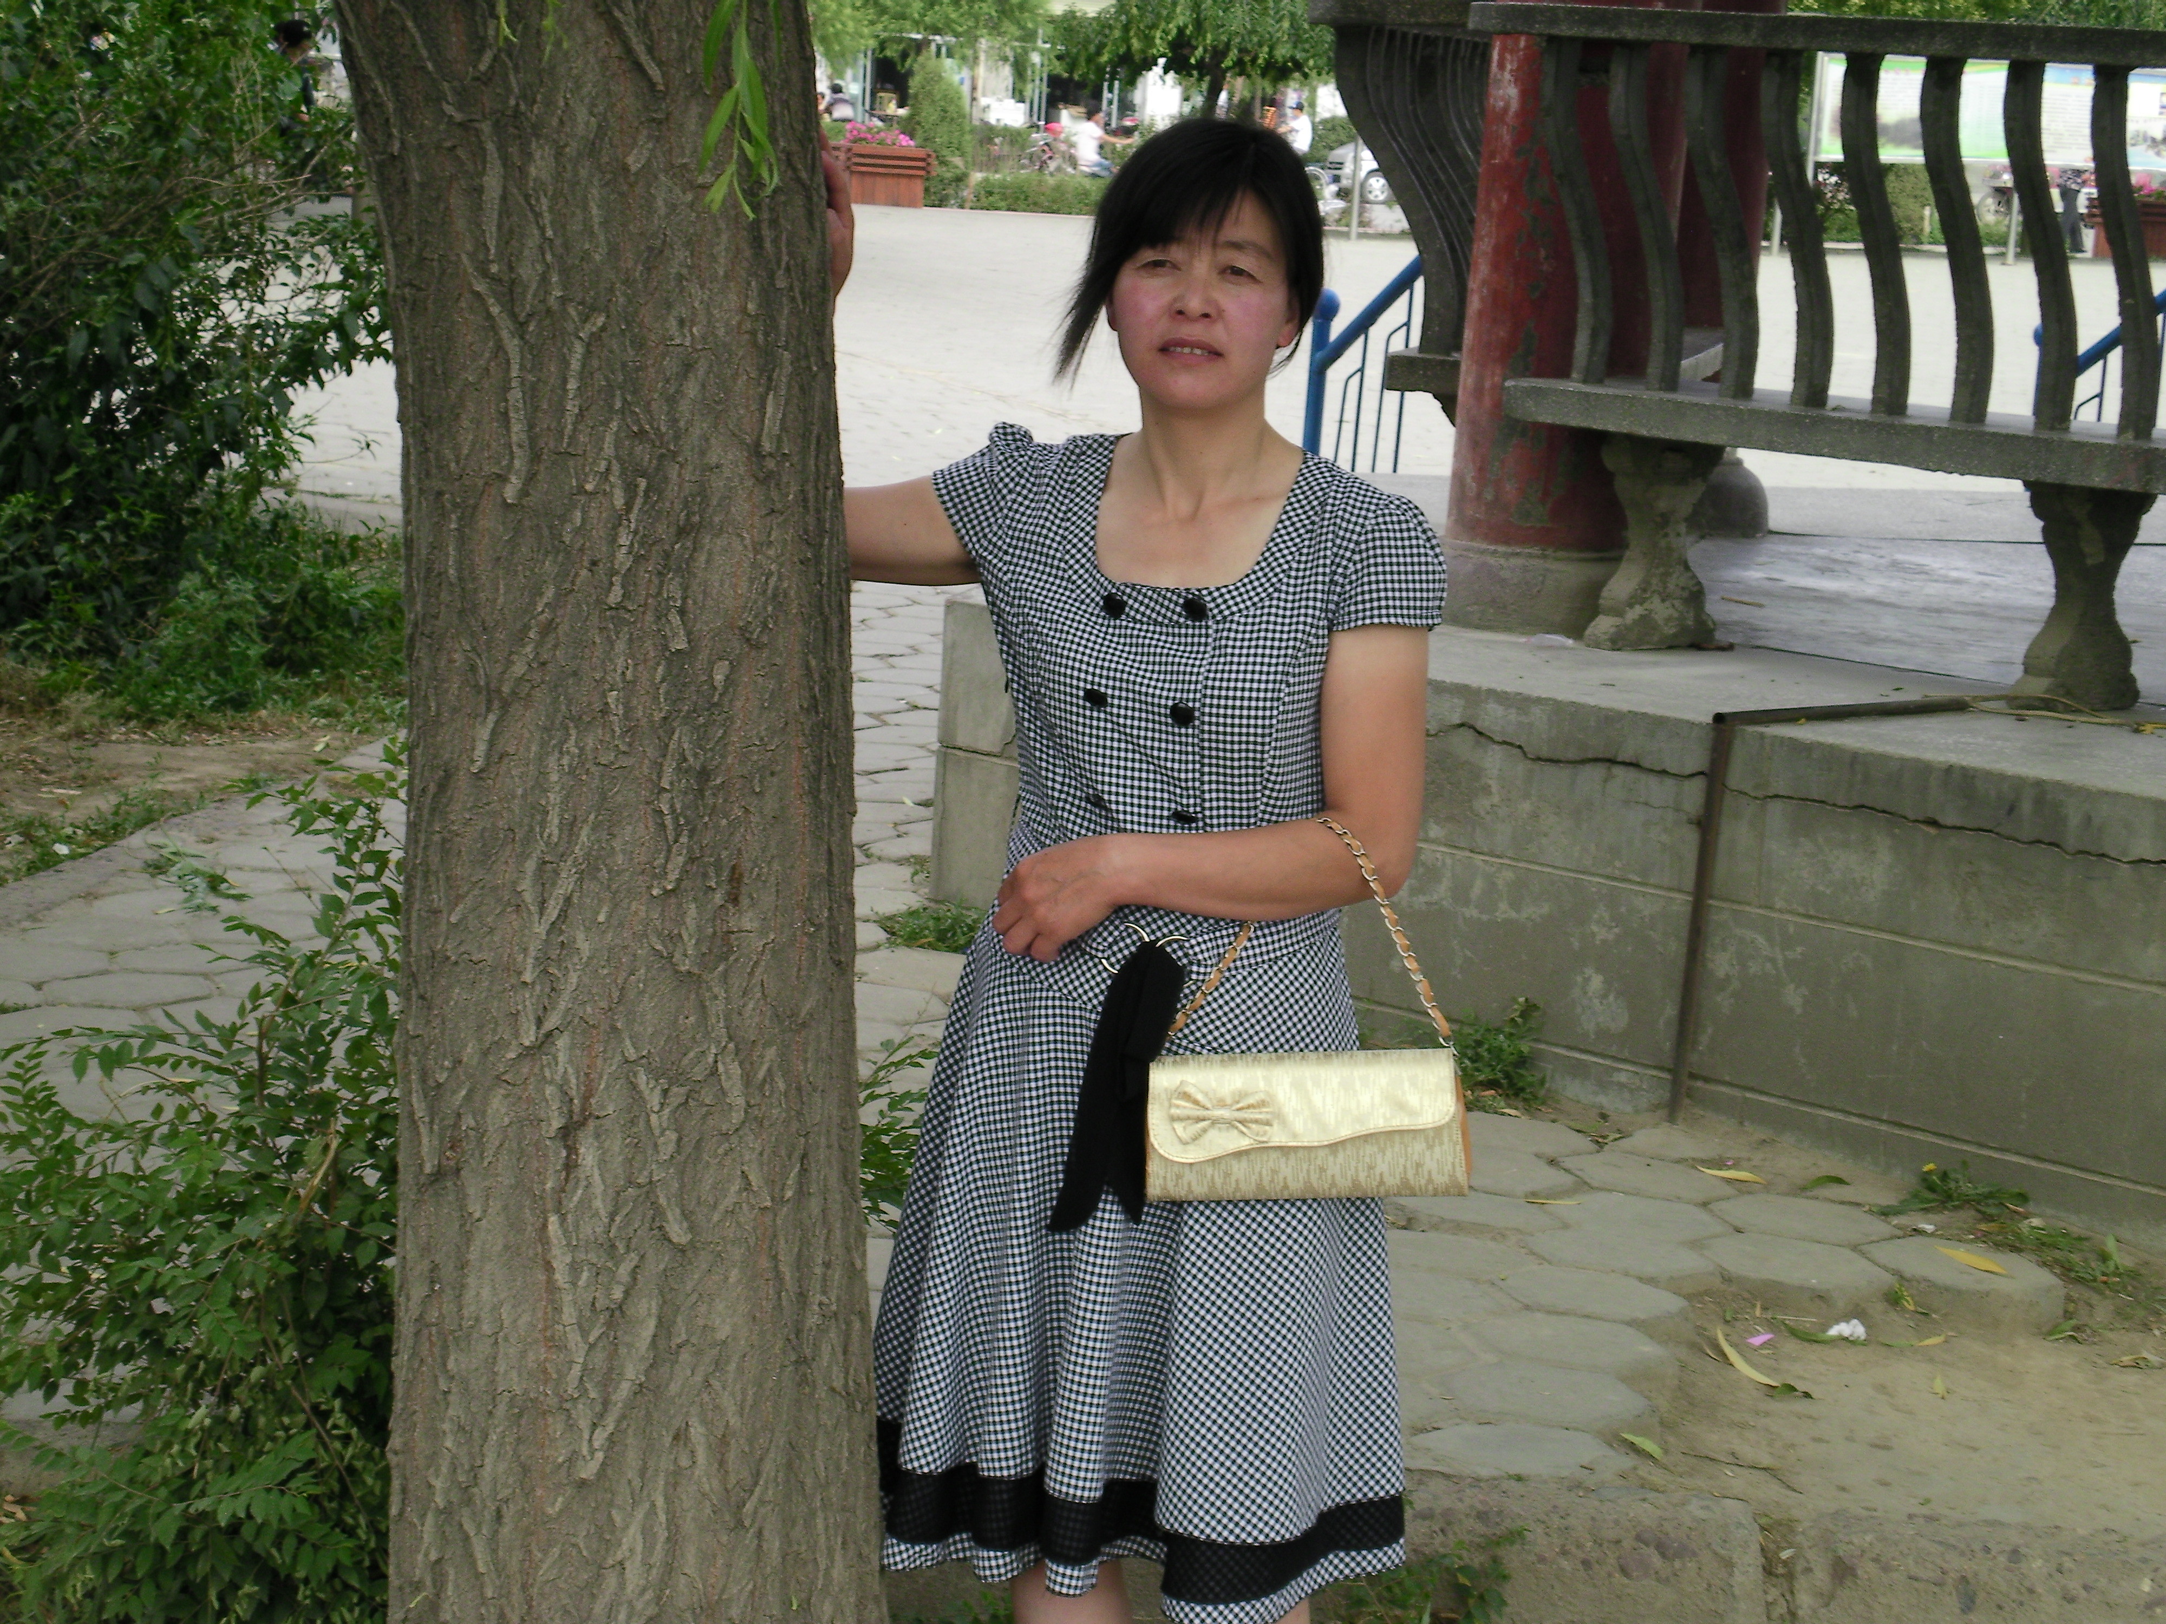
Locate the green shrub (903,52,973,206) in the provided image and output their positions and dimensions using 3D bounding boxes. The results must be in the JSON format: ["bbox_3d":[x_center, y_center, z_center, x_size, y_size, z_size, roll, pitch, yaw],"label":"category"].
[{"bbox_3d":[-1.860,-8.902,60.345,0.900,2.000,0.900,2,9,-2],"label":"green shrub"}]

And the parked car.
[{"bbox_3d":[5.810,-10.724,75.449,4.000,1.680,1.650,0,9,-17],"label":"parked car"}]

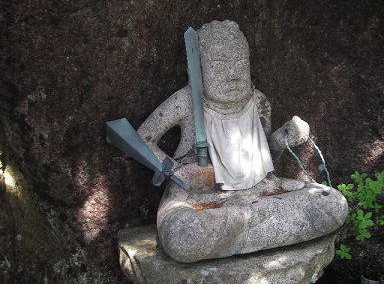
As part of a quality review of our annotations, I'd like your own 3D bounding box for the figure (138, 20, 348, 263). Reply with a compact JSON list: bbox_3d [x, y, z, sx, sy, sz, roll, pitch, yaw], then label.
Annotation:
[{"bbox_3d":[0.178,-0.051,1.589,0.756,0.799,0.451,-7,12,-22],"label":"figure"}]

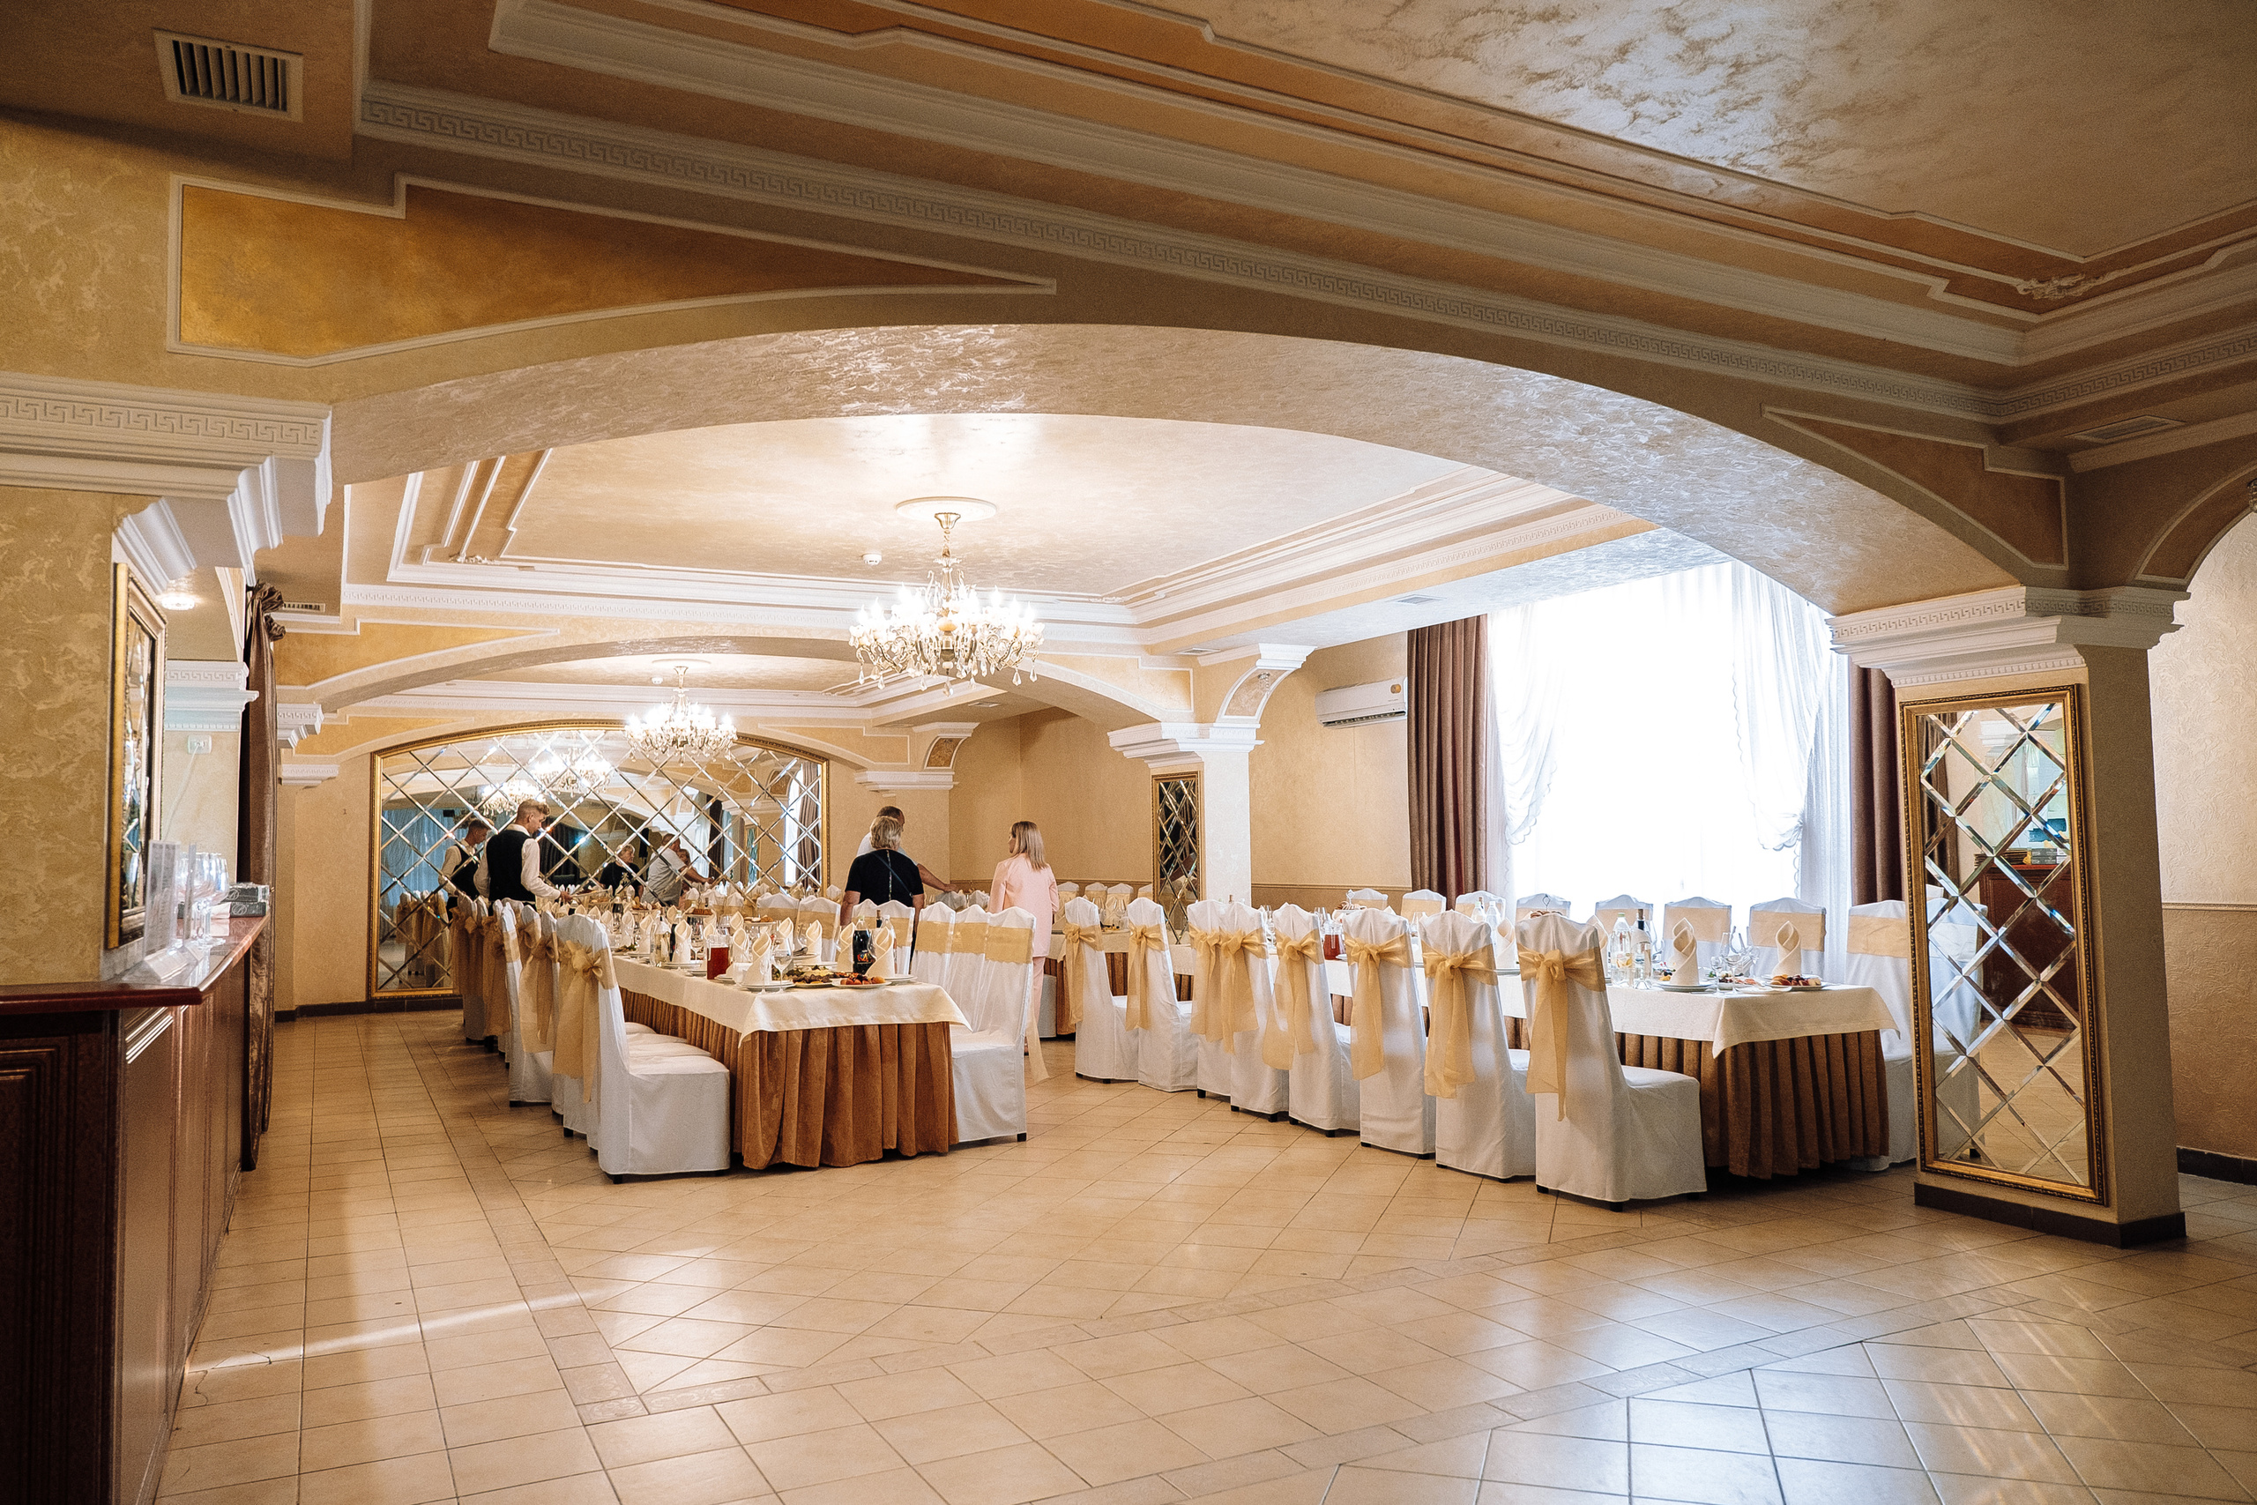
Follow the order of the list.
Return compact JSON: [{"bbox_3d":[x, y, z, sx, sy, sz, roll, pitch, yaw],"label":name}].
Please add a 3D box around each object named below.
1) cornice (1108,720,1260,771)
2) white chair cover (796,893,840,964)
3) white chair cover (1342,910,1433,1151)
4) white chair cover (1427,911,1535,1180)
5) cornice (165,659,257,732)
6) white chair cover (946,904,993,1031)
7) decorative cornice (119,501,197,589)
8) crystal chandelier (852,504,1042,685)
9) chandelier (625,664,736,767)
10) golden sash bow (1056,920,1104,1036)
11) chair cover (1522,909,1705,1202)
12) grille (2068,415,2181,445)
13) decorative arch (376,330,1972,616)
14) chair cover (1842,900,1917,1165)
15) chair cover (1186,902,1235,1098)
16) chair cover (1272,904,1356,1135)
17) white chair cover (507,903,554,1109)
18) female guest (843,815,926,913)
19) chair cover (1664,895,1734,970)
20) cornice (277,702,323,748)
[{"bbox_3d":[0.409,-0.042,10.917,0.866,0.267,0.785,1,-4,-28],"label":"cornice"},{"bbox_3d":[-2.285,1.513,10.009,0.574,1.095,0.434,3,-6,-42],"label":"white chair cover"},{"bbox_3d":[1.365,1.265,6.899,0.570,1.080,0.460,1,-4,-28],"label":"white chair cover"},{"bbox_3d":[1.640,1.243,6.541,0.604,1.108,0.443,1,-4,-28],"label":"white chair cover"},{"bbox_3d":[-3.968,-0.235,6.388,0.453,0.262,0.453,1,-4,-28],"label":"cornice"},{"bbox_3d":[-1.082,1.374,7.943,0.594,1.108,0.443,1,-4,-28],"label":"white chair cover"},{"bbox_3d":[-1.926,-0.400,3.005,0.090,0.080,0.720,1,-4,-27],"label":"decorative cornice"},{"bbox_3d":[-0.883,-0.753,7.316,0.920,0.870,0.920,-1,-3,0],"label":"crystal chandelier"},{"bbox_3d":[-3.622,-0.290,12.174,0.901,0.822,0.901,2,-5,-28],"label":"chandelier"},{"bbox_3d":[-0.271,1.336,9.136,0.170,0.610,0.380,1,-4,-27],"label":"golden sash bow"},{"bbox_3d":[1.922,1.207,6.019,0.604,1.108,0.443,1,-4,-28],"label":"chair cover"},{"bbox_3d":[3.243,-1.043,4.874,0.201,0.020,0.252,1,-4,-28],"label":"grille"},{"bbox_3d":[0.625,-0.823,4.334,5.130,0.460,0.710,1,-4,-27],"label":"decorative arch"},{"bbox_3d":[3.274,1.225,6.690,0.530,1.130,0.420,1,-4,-27],"label":"chair cover"},{"bbox_3d":[0.682,1.370,8.435,0.574,1.095,0.434,2,-5,-30],"label":"chair cover"},{"bbox_3d":[1.054,1.304,7.469,0.570,1.080,0.460,1,-4,-28],"label":"chair cover"},{"bbox_3d":[-3.298,1.439,8.682,0.570,1.080,0.460,1,-4,-28],"label":"white chair cover"},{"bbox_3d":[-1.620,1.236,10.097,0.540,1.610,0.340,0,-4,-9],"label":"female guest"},{"bbox_3d":[2.716,1.288,7.595,0.570,1.080,0.460,1,-4,-28],"label":"chair cover"},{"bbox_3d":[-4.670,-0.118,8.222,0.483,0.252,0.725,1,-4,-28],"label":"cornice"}]

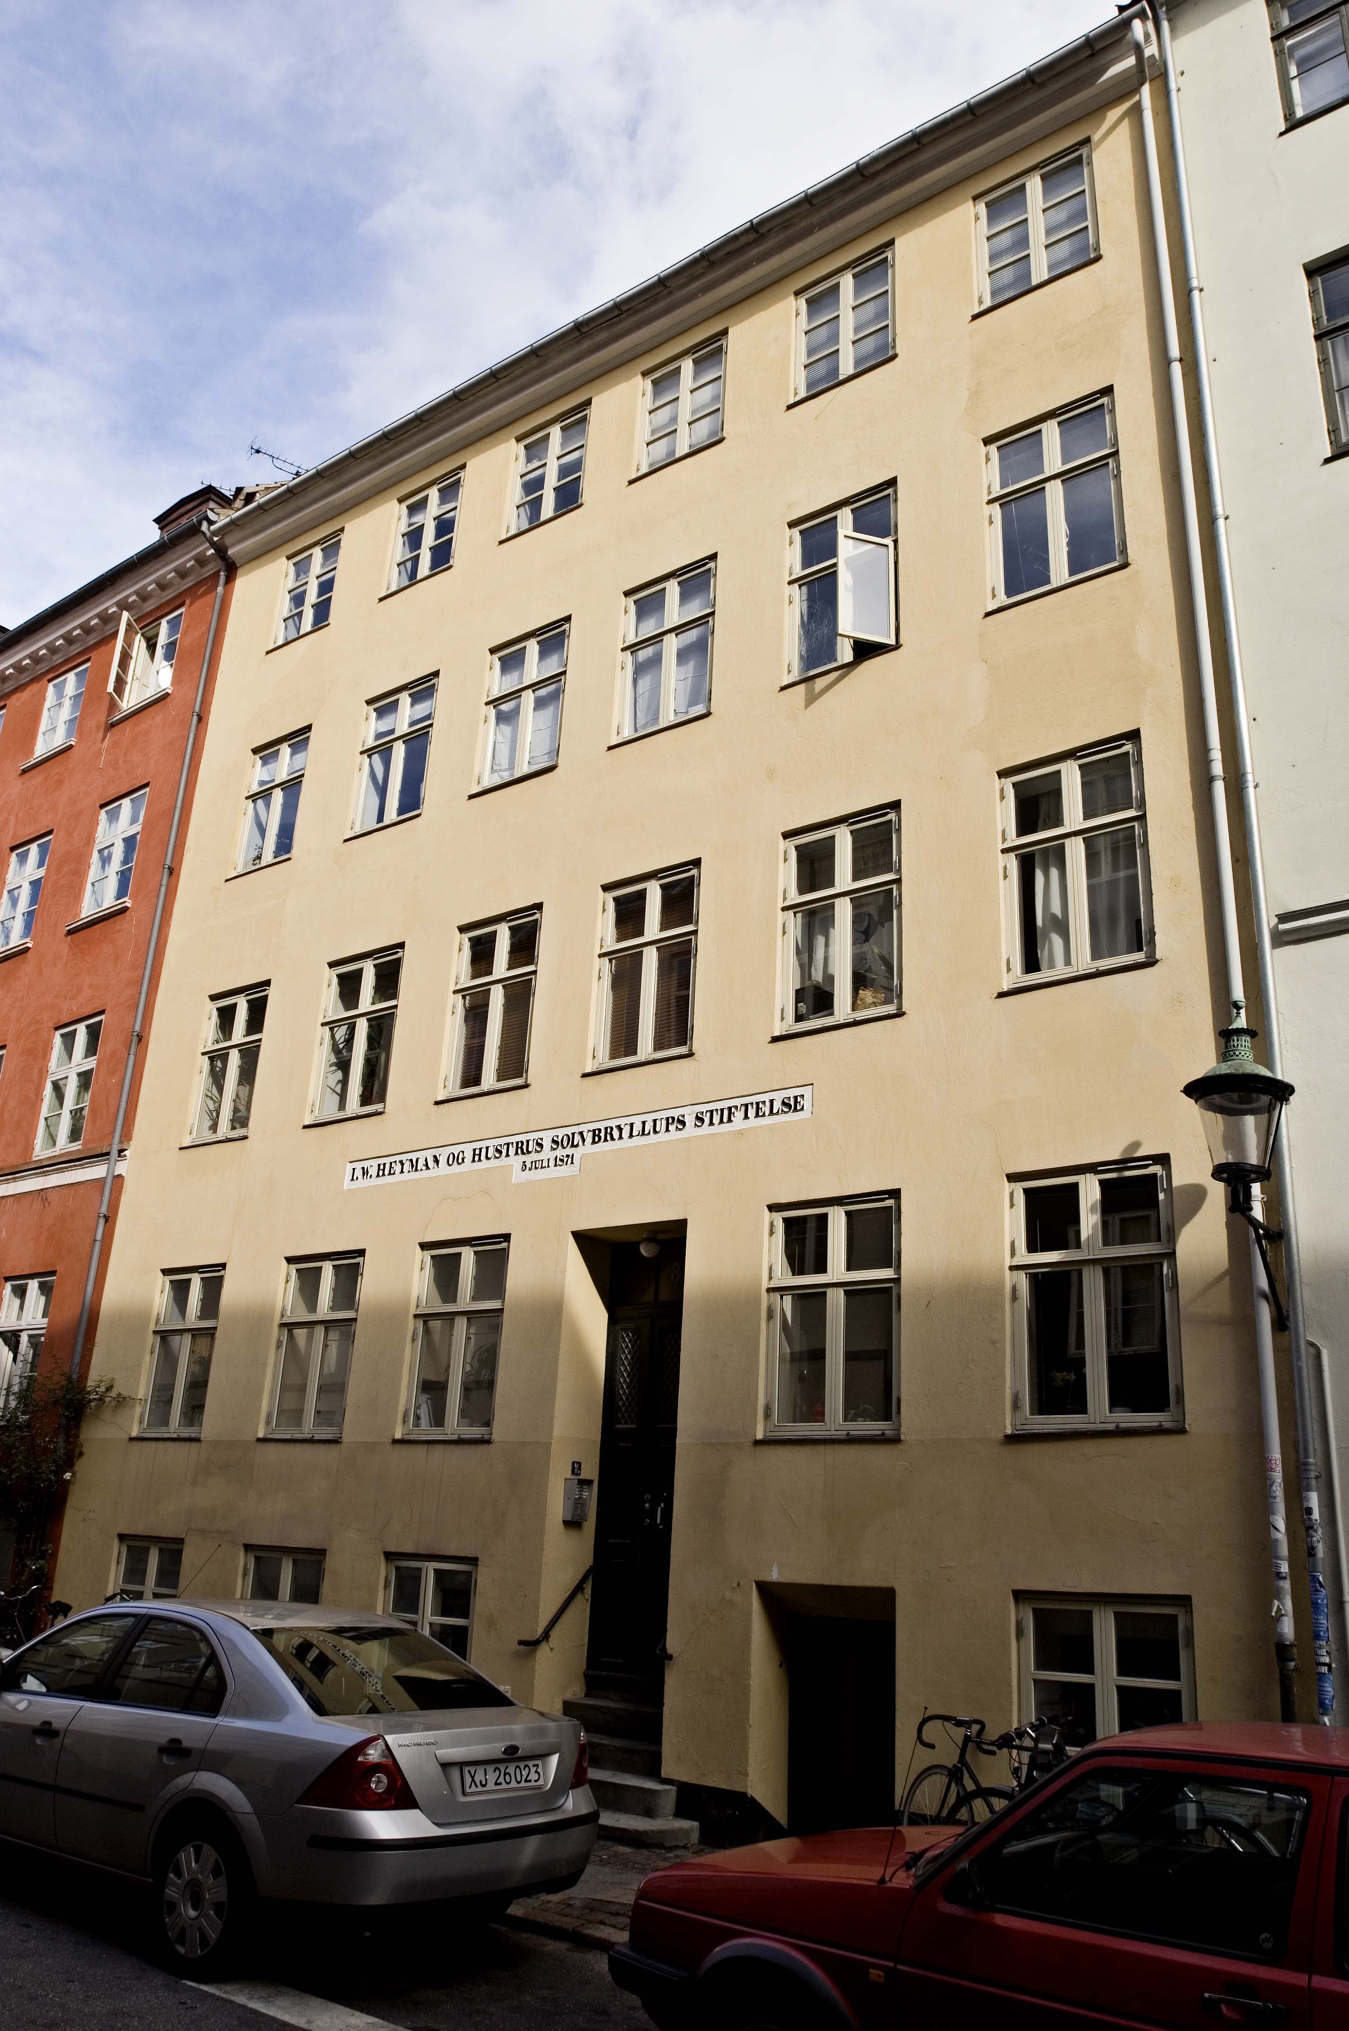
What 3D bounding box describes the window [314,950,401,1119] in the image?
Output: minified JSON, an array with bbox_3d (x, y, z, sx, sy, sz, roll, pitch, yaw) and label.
[{"bbox_3d":[-3.047,0.216,13.846,1.003,1.667,0.120,-12,-26,33],"label":"window"}]

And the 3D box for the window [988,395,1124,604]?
[{"bbox_3d":[2.834,-3.812,10.477,1.035,1.581,0.150,-12,-25,34],"label":"window"}]

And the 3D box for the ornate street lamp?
[{"bbox_3d":[3.102,0.782,7.570,0.570,1.630,1.085,-12,-25,34],"label":"ornate street lamp"}]

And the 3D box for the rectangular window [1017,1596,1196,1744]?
[{"bbox_3d":[2.483,3.806,8.082,1.021,0.834,0.130,-12,-26,33],"label":"rectangular window"}]

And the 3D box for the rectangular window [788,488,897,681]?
[{"bbox_3d":[1.282,-3.559,11.332,1.052,1.581,0.480,-12,-25,34],"label":"rectangular window"}]

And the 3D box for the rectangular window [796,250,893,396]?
[{"bbox_3d":[1.630,-6.403,13.159,1.048,1.313,0.120,-12,-26,33],"label":"rectangular window"}]

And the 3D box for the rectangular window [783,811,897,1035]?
[{"bbox_3d":[1.318,-0.729,10.982,1.052,1.704,0.130,-12,-26,33],"label":"rectangular window"}]

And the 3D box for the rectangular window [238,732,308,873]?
[{"bbox_3d":[-4.571,-2.436,16.264,1.001,1.642,0.130,-12,-26,33],"label":"rectangular window"}]

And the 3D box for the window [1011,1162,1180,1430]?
[{"bbox_3d":[2.640,1.777,8.812,1.033,1.636,0.120,-12,-26,33],"label":"window"}]

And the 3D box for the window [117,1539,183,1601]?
[{"bbox_3d":[-4.787,5.300,12.956,0.885,0.860,0.120,-12,-26,33],"label":"window"}]

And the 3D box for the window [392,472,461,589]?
[{"bbox_3d":[-2.822,-5.573,16.304,1.026,1.277,0.130,-12,-26,33],"label":"window"}]

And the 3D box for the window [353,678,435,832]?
[{"bbox_3d":[-2.920,-2.740,15.041,1.040,1.657,0.120,-12,-26,33],"label":"window"}]

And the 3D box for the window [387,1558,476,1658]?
[{"bbox_3d":[-1.840,4.545,10.667,1.010,0.838,0.150,-12,-25,34],"label":"window"}]

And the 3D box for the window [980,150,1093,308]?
[{"bbox_3d":[2.948,-6.363,11.438,1.018,1.275,0.150,-12,-25,34],"label":"window"}]

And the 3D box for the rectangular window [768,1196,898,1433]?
[{"bbox_3d":[1.077,2.015,9.444,1.052,1.569,0.150,-12,-25,34],"label":"rectangular window"}]

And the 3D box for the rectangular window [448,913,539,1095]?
[{"bbox_3d":[-1.605,-0.088,12.946,1.003,1.668,0.130,-12,-26,33],"label":"rectangular window"}]

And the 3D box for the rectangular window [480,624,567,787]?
[{"bbox_3d":[-1.478,-3.099,14.178,1.031,1.617,0.130,-12,-26,33],"label":"rectangular window"}]

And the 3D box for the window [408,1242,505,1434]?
[{"bbox_3d":[-1.751,2.712,11.764,0.962,1.600,0.120,-12,-26,33],"label":"window"}]

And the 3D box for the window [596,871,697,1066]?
[{"bbox_3d":[-0.191,-0.410,12.001,1.027,1.686,0.130,-12,-26,33],"label":"window"}]

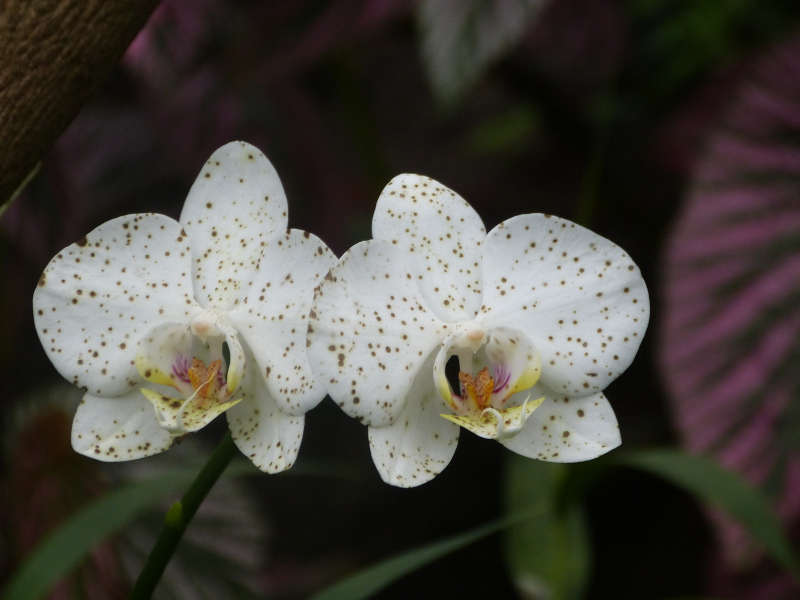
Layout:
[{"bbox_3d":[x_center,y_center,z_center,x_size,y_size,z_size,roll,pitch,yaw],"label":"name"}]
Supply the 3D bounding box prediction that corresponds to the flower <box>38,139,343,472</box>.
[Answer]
[{"bbox_3d":[-0.058,0.002,1.630,0.088,0.088,0.036,10,11,21],"label":"flower"}]

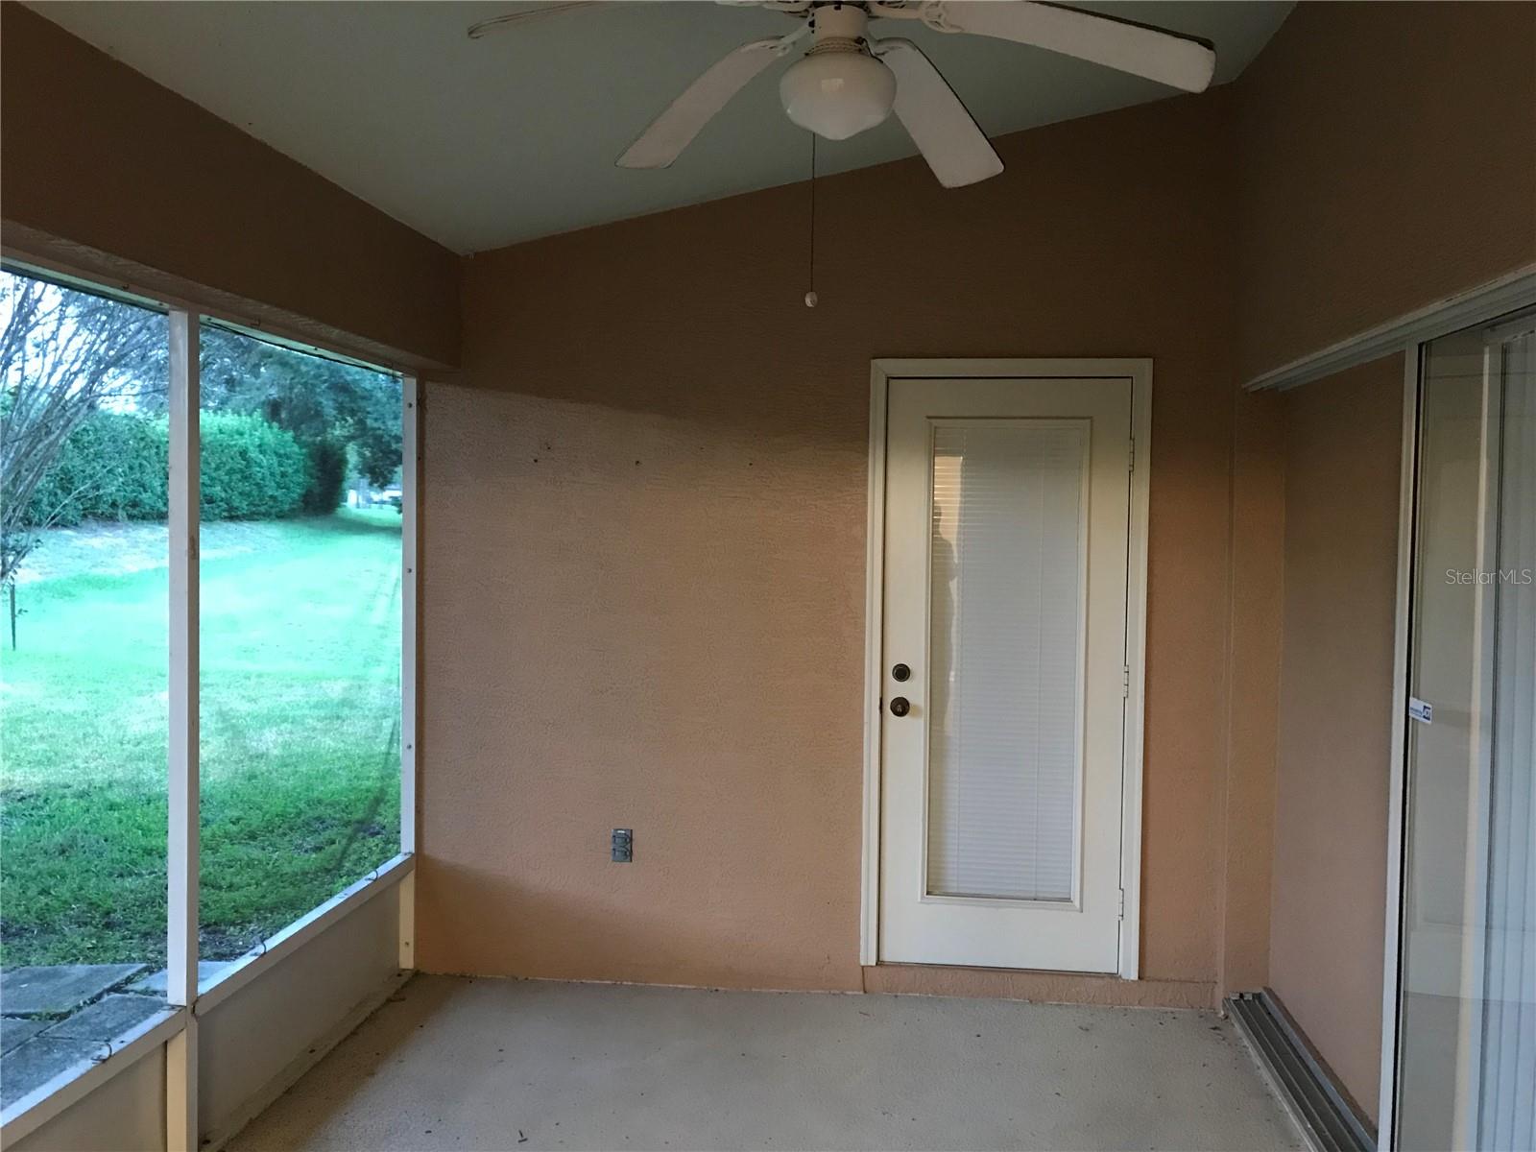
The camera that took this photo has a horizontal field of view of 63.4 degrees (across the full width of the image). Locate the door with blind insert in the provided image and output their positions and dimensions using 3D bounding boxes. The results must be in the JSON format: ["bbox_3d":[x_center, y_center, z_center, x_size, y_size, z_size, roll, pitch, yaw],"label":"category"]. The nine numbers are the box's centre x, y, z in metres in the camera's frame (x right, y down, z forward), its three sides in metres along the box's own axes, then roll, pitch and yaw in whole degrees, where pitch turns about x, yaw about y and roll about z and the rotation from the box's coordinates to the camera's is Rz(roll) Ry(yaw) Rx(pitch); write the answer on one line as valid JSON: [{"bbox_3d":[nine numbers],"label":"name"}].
[{"bbox_3d":[0.803,0.338,4.245,0.815,2.012,0.050,1,1,6],"label":"door with blind insert"}]

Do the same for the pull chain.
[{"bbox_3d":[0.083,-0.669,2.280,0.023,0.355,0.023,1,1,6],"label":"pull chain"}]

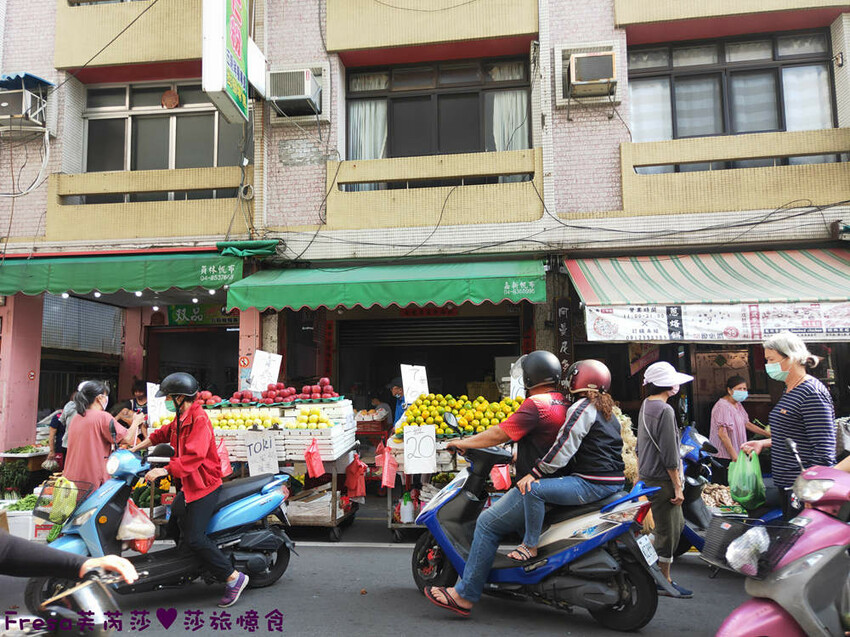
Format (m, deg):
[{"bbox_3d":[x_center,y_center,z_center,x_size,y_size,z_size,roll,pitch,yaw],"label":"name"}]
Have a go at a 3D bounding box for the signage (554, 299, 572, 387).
[{"bbox_3d":[1.984,0.473,8.090,0.260,1.560,0.050,-2,-5,7],"label":"signage"}]

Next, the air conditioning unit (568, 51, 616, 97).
[{"bbox_3d":[2.479,-3.608,8.491,0.632,0.438,0.580,-1,-5,7],"label":"air conditioning unit"}]

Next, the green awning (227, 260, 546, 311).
[{"bbox_3d":[-0.524,-0.479,8.238,4.418,0.767,1.000,-1,-5,7],"label":"green awning"}]

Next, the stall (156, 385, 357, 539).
[{"bbox_3d":[-1.626,1.361,5.761,1.830,1.420,1.150,-1,-5,7],"label":"stall"}]

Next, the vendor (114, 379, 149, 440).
[{"bbox_3d":[-2.730,1.303,5.362,0.500,1.470,0.360,-2,-5,9],"label":"vendor"}]

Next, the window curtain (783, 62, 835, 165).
[{"bbox_3d":[5.872,-3.082,8.657,0.756,1.646,0.090,-1,-5,7],"label":"window curtain"}]

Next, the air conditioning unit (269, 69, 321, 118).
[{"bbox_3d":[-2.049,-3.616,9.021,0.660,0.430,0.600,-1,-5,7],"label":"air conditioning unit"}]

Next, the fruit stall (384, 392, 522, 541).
[{"bbox_3d":[0.393,1.400,5.575,1.391,1.300,1.080,-1,-5,7],"label":"fruit stall"}]

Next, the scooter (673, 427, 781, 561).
[{"bbox_3d":[2.463,1.348,4.313,1.750,1.070,0.660,-2,-5,13],"label":"scooter"}]

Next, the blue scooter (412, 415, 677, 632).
[{"bbox_3d":[0.655,1.243,3.571,1.760,1.200,0.700,-3,-6,26],"label":"blue scooter"}]

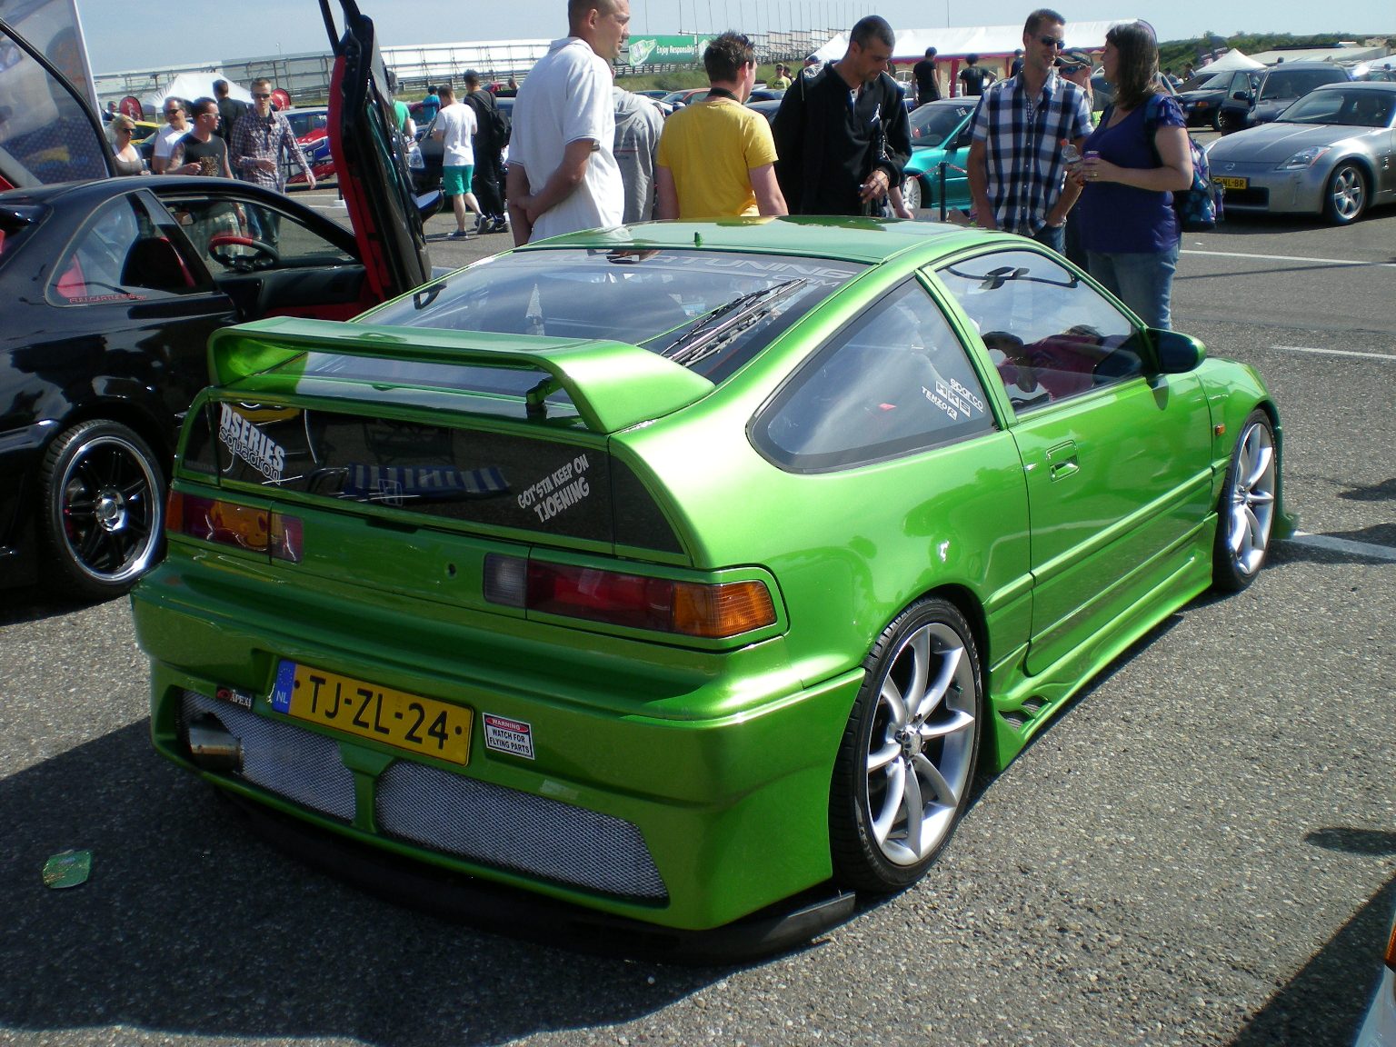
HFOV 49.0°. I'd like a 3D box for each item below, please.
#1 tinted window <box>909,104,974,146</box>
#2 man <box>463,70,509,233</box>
[{"bbox_3d":[2.499,-4.306,16.600,0.720,0.120,1.280,-44,29,-13],"label":"tinted window"},{"bbox_3d":[-2.421,-4.301,17.739,0.430,1.800,0.490,13,21,43],"label":"man"}]

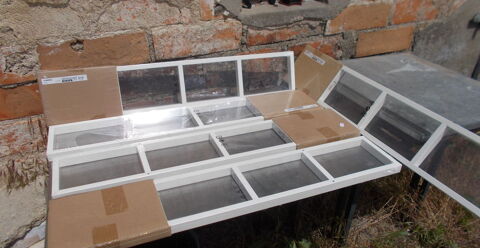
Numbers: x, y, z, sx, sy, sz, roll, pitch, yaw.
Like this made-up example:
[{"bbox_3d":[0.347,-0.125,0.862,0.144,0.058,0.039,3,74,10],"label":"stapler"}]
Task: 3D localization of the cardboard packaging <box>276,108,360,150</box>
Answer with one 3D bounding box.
[{"bbox_3d":[0.279,0.016,1.351,0.273,0.029,0.193,-10,31,-21],"label":"cardboard packaging"}]

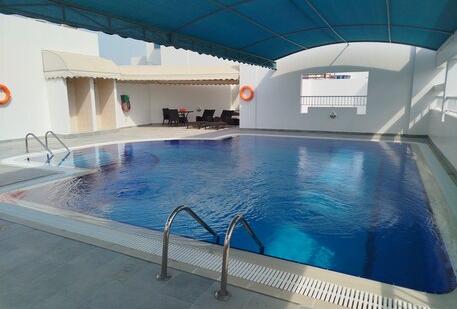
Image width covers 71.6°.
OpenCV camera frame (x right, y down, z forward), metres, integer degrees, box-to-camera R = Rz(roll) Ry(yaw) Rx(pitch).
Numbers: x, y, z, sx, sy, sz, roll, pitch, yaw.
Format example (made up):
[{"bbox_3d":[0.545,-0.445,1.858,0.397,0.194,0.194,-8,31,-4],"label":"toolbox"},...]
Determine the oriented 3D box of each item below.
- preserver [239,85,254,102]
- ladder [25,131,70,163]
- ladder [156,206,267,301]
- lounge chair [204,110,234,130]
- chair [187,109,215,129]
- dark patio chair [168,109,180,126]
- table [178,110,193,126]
[{"bbox_3d":[0.816,-2.667,13.903,0.670,0.670,0.110,5,11,27],"label":"preserver"},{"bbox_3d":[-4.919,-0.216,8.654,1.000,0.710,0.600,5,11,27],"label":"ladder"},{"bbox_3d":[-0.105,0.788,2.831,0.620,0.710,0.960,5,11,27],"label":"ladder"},{"bbox_3d":[-0.388,-1.676,15.269,0.650,0.830,1.780,5,11,27],"label":"lounge chair"},{"bbox_3d":[-1.261,-1.746,15.698,0.650,0.830,1.780,5,11,27],"label":"chair"},{"bbox_3d":[-2.907,-1.981,17.060,0.580,0.840,0.600,3,11,20],"label":"dark patio chair"},{"bbox_3d":[-2.373,-1.929,17.080,0.880,0.720,0.880,5,11,27],"label":"table"}]

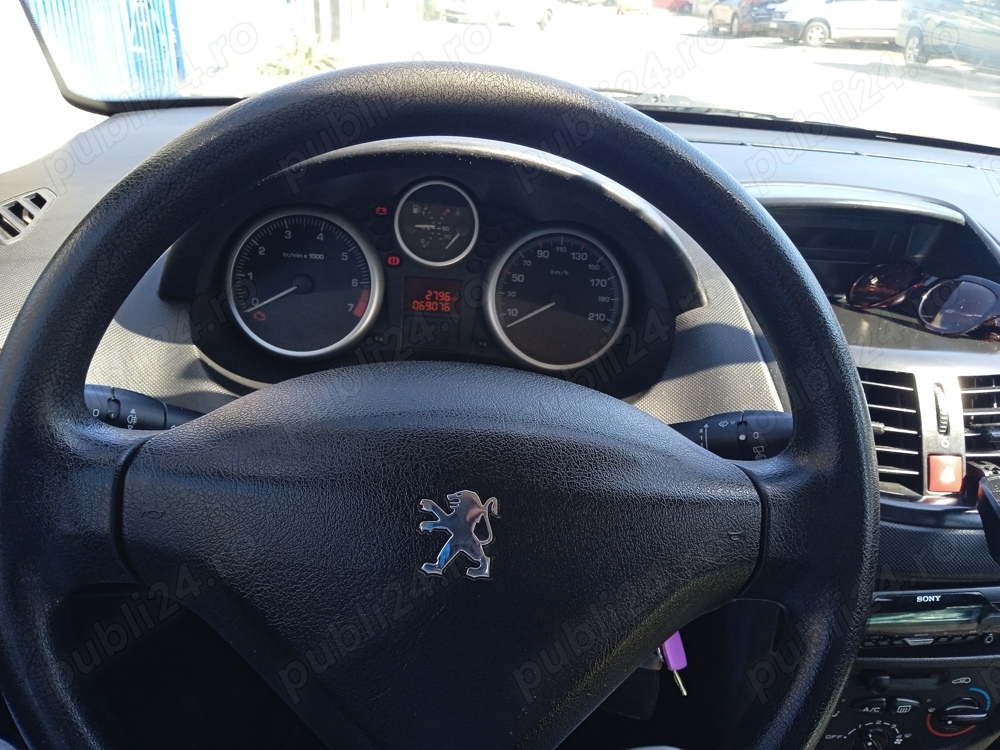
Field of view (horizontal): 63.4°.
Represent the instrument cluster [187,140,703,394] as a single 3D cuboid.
[{"bbox_3d":[-0.044,-0.069,0.545,0.322,0.162,0.120,1,11,-5],"label":"instrument cluster"}]

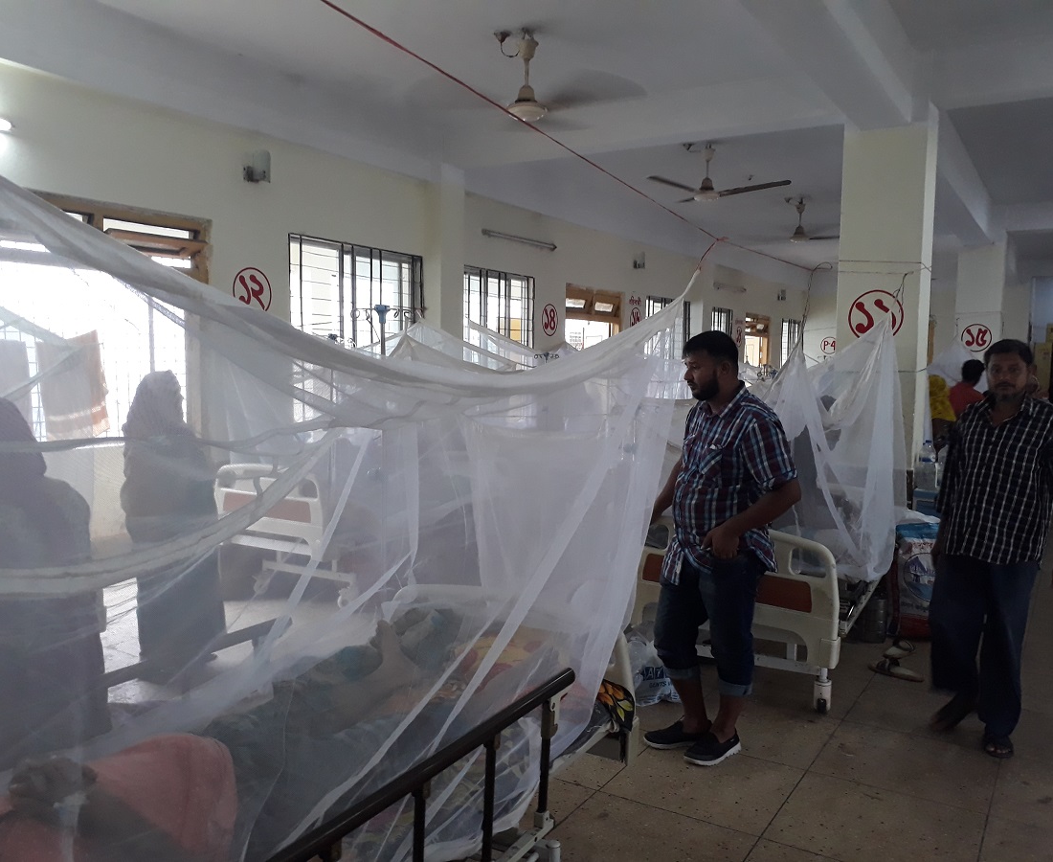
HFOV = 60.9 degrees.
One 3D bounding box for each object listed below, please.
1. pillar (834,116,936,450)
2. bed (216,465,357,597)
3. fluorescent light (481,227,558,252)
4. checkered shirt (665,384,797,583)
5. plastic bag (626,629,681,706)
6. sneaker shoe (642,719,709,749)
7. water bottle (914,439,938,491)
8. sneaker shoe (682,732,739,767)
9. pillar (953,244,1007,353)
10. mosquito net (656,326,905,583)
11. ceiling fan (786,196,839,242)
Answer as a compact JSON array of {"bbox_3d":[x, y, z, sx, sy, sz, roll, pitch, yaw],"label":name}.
[{"bbox_3d":[2.365,-0.412,5.947,0.490,3.060,0.430,3,5,32],"label":"pillar"},{"bbox_3d":[-1.087,0.603,6.381,0.940,0.950,2.100,3,5,32],"label":"bed"},{"bbox_3d":[-0.055,-1.885,8.836,0.080,0.080,1.330,3,5,32],"label":"fluorescent light"},{"bbox_3d":[0.795,0.200,3.500,0.330,0.730,0.480,-2,4,-28],"label":"checkered shirt"},{"bbox_3d":[0.629,1.063,4.171,0.300,0.320,0.210,2,4,18],"label":"plastic bag"},{"bbox_3d":[0.616,1.211,3.652,0.285,0.105,0.105,-1,4,-15],"label":"sneaker shoe"},{"bbox_3d":[2.539,0.219,5.700,0.140,0.320,0.140,3,5,32],"label":"water bottle"},{"bbox_3d":[0.738,1.221,3.523,0.285,0.105,0.105,-2,5,-33],"label":"sneaker shoe"},{"bbox_3d":[5.526,-0.717,10.990,0.470,3.040,0.450,3,5,32],"label":"pillar"},{"bbox_3d":[1.538,0.053,5.063,1.000,1.300,2.000,3,5,32],"label":"mosquito net"},{"bbox_3d":[3.184,-2.459,10.421,1.400,0.520,1.400,3,5,32],"label":"ceiling fan"}]

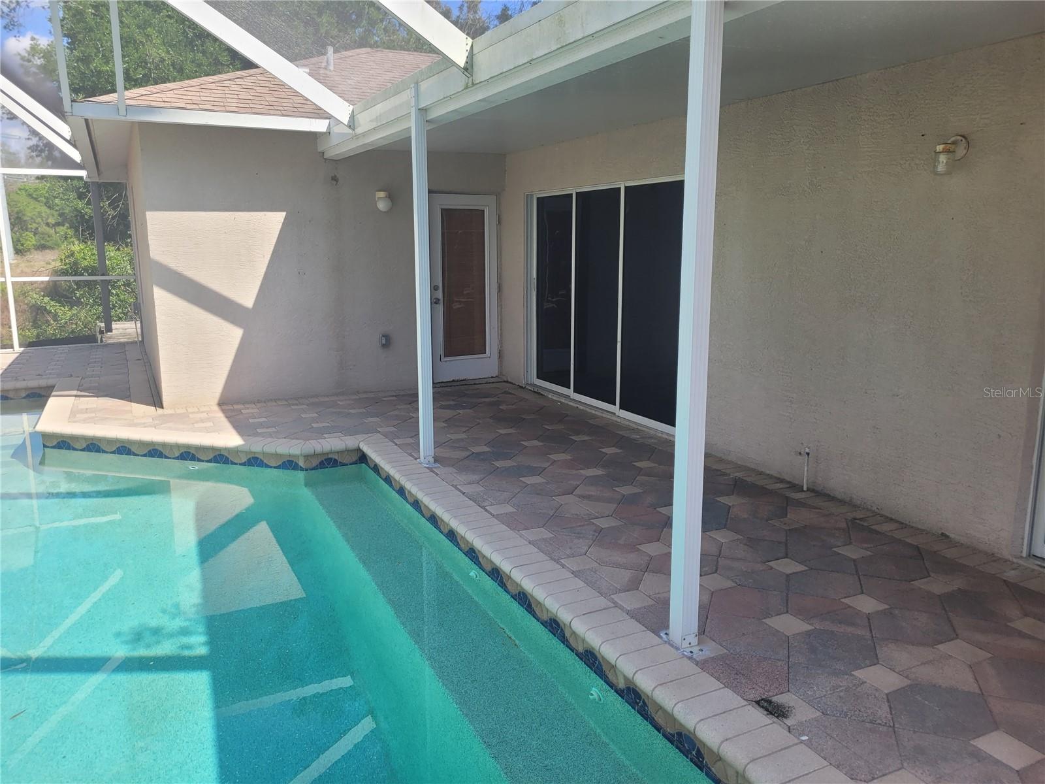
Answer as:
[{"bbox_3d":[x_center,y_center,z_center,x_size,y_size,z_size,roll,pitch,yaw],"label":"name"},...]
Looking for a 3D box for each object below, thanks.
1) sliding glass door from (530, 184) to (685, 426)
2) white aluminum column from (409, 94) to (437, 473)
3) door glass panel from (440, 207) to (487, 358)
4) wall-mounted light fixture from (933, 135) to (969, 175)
[{"bbox_3d":[0.695,-0.853,7.202,0.110,2.020,2.680,-6,12,-26],"label":"sliding glass door"},{"bbox_3d":[-0.691,-0.764,5.452,0.085,2.580,0.088,-6,12,-26],"label":"white aluminum column"},{"bbox_3d":[-0.628,-1.185,8.632,0.560,1.630,0.030,-6,12,-26],"label":"door glass panel"},{"bbox_3d":[2.148,-1.198,3.966,0.140,0.195,0.120,-6,12,-26],"label":"wall-mounted light fixture"}]

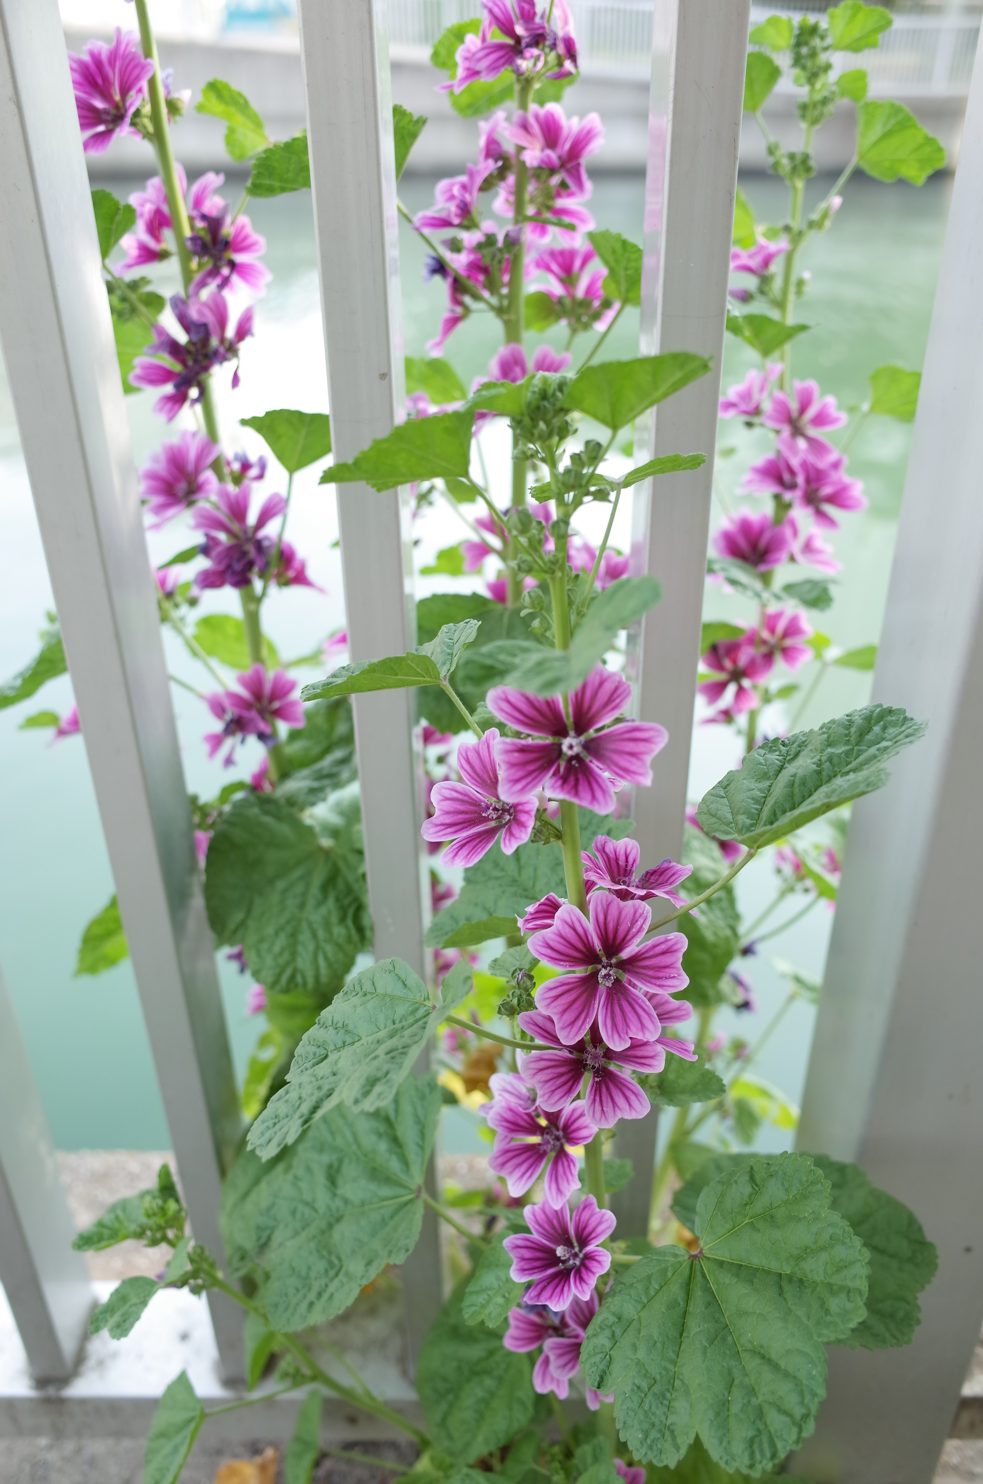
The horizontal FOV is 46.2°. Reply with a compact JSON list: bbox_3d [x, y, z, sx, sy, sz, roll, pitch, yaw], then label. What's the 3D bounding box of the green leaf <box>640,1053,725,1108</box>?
[{"bbox_3d":[0.074,0.137,0.470,0.044,0.016,0.027,6,65,12],"label":"green leaf"}]

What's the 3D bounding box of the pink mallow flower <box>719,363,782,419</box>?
[{"bbox_3d":[0.147,-0.200,0.657,0.038,0.025,0.032,-11,34,22],"label":"pink mallow flower"}]

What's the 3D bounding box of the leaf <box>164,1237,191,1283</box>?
[{"bbox_3d":[-0.172,0.283,0.630,0.015,0.010,0.026,-26,73,-37],"label":"leaf"}]

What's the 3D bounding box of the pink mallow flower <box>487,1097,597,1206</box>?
[{"bbox_3d":[0.020,0.159,0.450,0.045,0.045,0.022,0,-5,18],"label":"pink mallow flower"}]

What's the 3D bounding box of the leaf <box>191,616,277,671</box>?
[{"bbox_3d":[-0.152,-0.059,0.688,0.052,0.032,0.025,-1,29,0],"label":"leaf"}]

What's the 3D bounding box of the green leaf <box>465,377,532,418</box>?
[{"bbox_3d":[0.003,-0.108,0.360,0.024,0.012,0.020,-16,18,-2],"label":"green leaf"}]

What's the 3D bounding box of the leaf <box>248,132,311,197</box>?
[{"bbox_3d":[-0.086,-0.243,0.485,0.036,0.028,0.014,-5,27,-7],"label":"leaf"}]

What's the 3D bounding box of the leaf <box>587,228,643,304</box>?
[{"bbox_3d":[0.063,-0.228,0.555,0.037,0.038,0.014,2,22,6],"label":"leaf"}]

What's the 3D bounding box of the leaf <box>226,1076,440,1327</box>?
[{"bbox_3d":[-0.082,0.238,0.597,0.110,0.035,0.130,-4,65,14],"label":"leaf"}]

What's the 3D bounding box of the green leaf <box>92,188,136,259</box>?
[{"bbox_3d":[-0.184,-0.247,0.550,0.034,0.038,0.018,0,29,0],"label":"green leaf"}]

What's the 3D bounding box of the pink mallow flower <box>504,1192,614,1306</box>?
[{"bbox_3d":[0.029,0.220,0.495,0.046,0.026,0.046,20,70,33],"label":"pink mallow flower"}]

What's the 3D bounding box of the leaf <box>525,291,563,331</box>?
[{"bbox_3d":[0.028,-0.231,0.616,0.021,0.022,0.010,6,30,12],"label":"leaf"}]

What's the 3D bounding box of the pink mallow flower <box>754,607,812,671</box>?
[{"bbox_3d":[0.172,-0.061,0.690,0.043,0.040,0.022,0,6,3],"label":"pink mallow flower"}]

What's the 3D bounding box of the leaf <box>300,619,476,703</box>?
[{"bbox_3d":[-0.036,-0.029,0.410,0.064,0.026,0.045,-13,9,0],"label":"leaf"}]

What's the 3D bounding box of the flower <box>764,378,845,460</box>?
[{"bbox_3d":[0.190,-0.197,0.700,0.050,0.049,0.022,6,11,11],"label":"flower"}]

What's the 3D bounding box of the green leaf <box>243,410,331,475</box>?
[{"bbox_3d":[-0.095,-0.145,0.555,0.056,0.040,0.020,0,37,0],"label":"green leaf"}]

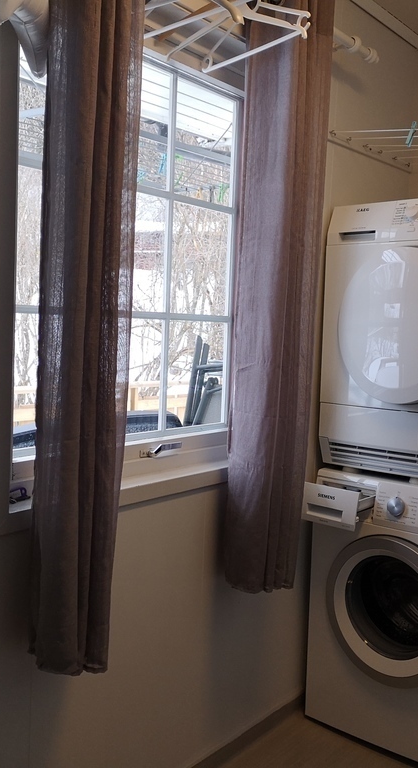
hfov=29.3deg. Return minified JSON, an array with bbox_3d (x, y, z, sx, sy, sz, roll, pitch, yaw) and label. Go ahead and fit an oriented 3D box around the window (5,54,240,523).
[{"bbox_3d":[-0.153,-0.309,1.999,0.110,1.155,0.960,5,5,37],"label":"window"}]

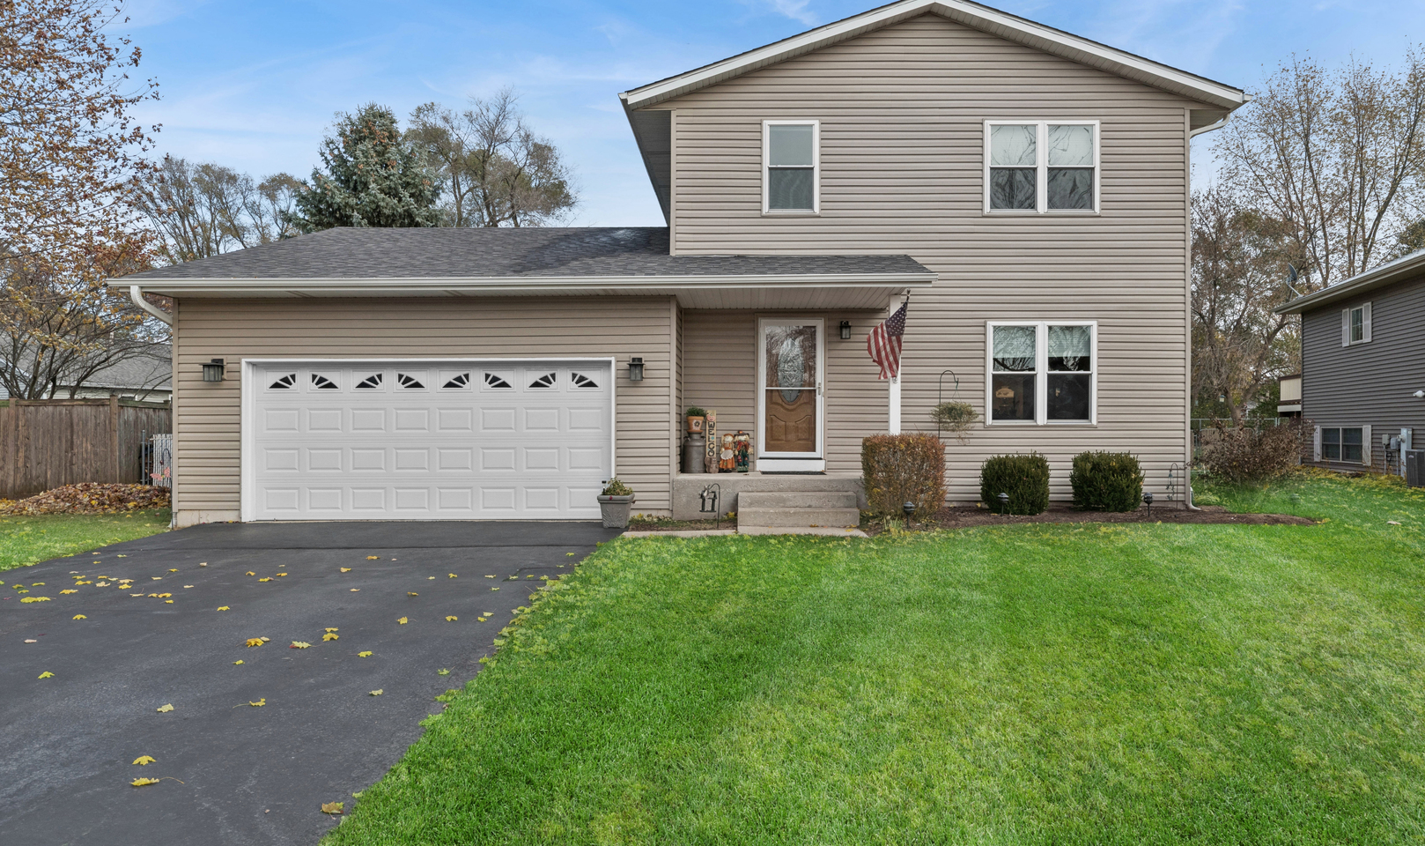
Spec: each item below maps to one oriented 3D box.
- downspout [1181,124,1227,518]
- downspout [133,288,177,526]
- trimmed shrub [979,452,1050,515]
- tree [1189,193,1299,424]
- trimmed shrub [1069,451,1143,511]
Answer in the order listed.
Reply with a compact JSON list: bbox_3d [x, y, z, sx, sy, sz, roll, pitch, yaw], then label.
[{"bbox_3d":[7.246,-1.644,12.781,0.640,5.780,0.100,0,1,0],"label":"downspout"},{"bbox_3d":[-7.228,-0.155,11.319,0.125,3.130,0.900,0,1,0],"label":"downspout"},{"bbox_3d":[4.187,0.829,12.131,0.950,0.835,0.880,0,1,0],"label":"trimmed shrub"},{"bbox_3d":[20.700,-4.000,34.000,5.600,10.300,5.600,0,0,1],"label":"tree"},{"bbox_3d":[5.527,0.804,12.251,1.010,0.835,0.880,0,1,0],"label":"trimmed shrub"}]

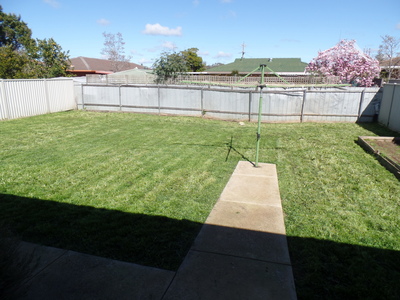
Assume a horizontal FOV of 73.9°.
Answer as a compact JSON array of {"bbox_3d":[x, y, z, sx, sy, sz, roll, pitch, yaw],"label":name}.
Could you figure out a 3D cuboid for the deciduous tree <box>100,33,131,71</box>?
[{"bbox_3d":[-9.943,-9.967,31.575,3.370,7.430,3.200,-3,14,-16],"label":"deciduous tree"}]

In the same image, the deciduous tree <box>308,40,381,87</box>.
[{"bbox_3d":[11.301,-5.902,21.175,5.190,5.280,4.930,7,15,26],"label":"deciduous tree"}]

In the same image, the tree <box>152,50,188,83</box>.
[{"bbox_3d":[-2.422,-6.128,22.704,3.200,4.480,3.200,-1,14,-6],"label":"tree"}]

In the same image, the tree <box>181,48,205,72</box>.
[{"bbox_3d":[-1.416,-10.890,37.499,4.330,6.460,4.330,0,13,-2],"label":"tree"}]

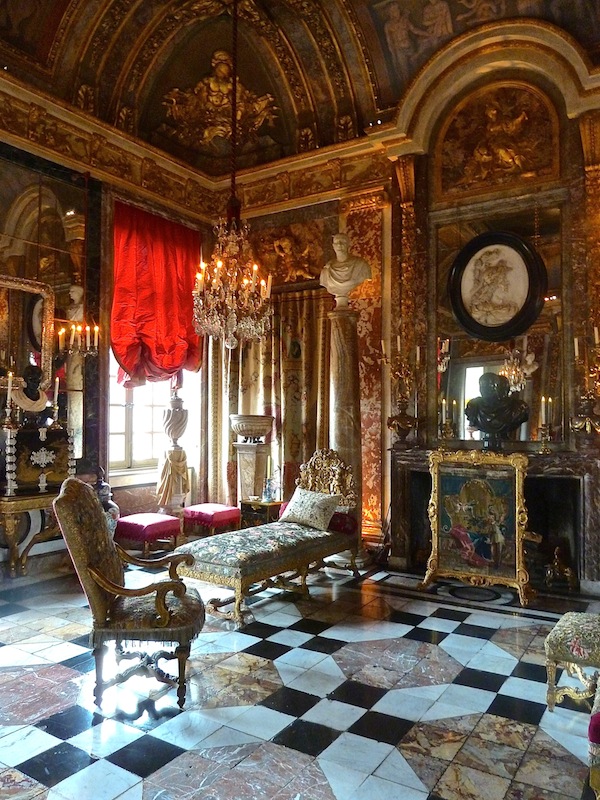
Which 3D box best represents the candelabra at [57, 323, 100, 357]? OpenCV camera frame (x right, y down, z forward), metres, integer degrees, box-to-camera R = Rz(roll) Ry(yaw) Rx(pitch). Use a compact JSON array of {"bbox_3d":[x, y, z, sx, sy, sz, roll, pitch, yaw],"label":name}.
[{"bbox_3d":[-2.538,-0.697,6.652,0.261,0.391,0.440,-2,-2,33],"label":"candelabra"}]

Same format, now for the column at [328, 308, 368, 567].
[{"bbox_3d":[0.509,0.398,6.489,0.426,2.835,0.426,0,-2,0],"label":"column"}]

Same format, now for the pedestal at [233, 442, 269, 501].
[{"bbox_3d":[-0.629,1.225,7.740,0.371,1.281,0.371,-2,-2,33],"label":"pedestal"}]

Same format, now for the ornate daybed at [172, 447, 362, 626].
[{"bbox_3d":[-0.225,1.133,5.419,0.811,1.293,1.815,-2,-3,37],"label":"ornate daybed"}]

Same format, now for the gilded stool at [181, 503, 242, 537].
[{"bbox_3d":[-1.183,1.663,7.771,0.583,0.413,0.583,-2,-2,33],"label":"gilded stool"}]

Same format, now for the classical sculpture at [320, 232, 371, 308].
[{"bbox_3d":[0.502,-1.445,6.556,0.550,0.839,0.330,-1,-2,27],"label":"classical sculpture"}]

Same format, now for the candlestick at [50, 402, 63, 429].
[{"bbox_3d":[-2.894,0.184,6.867,0.137,0.303,0.137,-3,-4,33],"label":"candlestick"}]

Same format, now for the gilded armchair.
[{"bbox_3d":[-0.985,1.089,3.558,0.825,1.238,0.674,0,-2,-3],"label":"gilded armchair"}]

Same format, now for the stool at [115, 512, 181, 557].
[{"bbox_3d":[-1.867,1.639,7.053,0.578,0.413,0.578,-2,-2,33],"label":"stool"}]

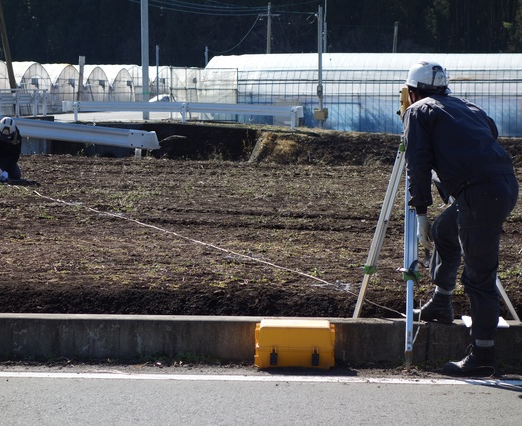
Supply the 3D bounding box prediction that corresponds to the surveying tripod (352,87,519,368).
[{"bbox_3d":[0.985,0.037,9.911,0.950,1.490,0.880,0,4,-2],"label":"surveying tripod"}]

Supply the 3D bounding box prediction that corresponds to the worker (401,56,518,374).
[{"bbox_3d":[1.060,-0.004,9.527,0.660,1.630,0.520,3,5,35],"label":"worker"}]

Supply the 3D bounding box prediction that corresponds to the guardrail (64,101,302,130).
[{"bbox_3d":[-2.867,-3.623,65.213,8.750,0.930,0.300,1,4,7],"label":"guardrail"}]

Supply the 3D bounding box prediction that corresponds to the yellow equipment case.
[{"bbox_3d":[0.184,0.701,9.580,0.435,0.216,0.300,0,4,5],"label":"yellow equipment case"}]

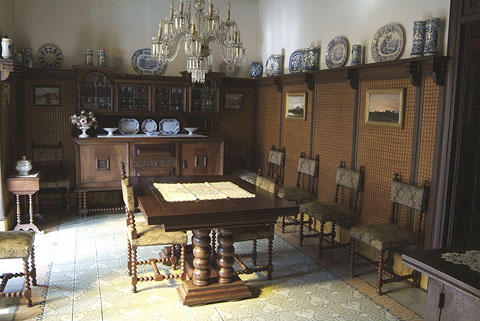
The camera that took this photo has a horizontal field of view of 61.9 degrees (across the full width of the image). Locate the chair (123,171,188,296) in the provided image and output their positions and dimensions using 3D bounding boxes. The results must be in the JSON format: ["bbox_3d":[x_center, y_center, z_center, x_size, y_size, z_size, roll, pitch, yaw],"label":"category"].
[{"bbox_3d":[-0.735,0.587,3.471,0.500,0.955,0.430,-2,9,-24],"label":"chair"}]

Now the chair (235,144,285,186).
[{"bbox_3d":[0.374,0.289,5.834,0.490,0.955,0.430,-2,8,-21],"label":"chair"}]

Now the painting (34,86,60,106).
[{"bbox_3d":[-2.616,-0.873,5.462,0.325,0.280,0.035,-1,8,-21],"label":"painting"}]

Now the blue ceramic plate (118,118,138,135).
[{"bbox_3d":[-1.647,-0.497,5.937,0.305,0.255,0.035,-1,-6,-18],"label":"blue ceramic plate"}]

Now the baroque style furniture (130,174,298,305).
[{"bbox_3d":[-0.364,0.650,3.680,1.160,0.780,1.500,-2,8,-21],"label":"baroque style furniture"}]

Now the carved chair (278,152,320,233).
[{"bbox_3d":[0.652,0.388,5.021,0.475,0.925,0.405,-1,8,-21],"label":"carved chair"}]

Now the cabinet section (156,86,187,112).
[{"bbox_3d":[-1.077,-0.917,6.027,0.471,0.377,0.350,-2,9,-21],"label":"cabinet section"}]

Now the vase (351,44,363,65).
[{"bbox_3d":[1.242,-1.112,4.239,0.105,0.230,0.105,-1,9,-21],"label":"vase"}]

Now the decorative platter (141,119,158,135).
[{"bbox_3d":[-1.377,-0.512,6.104,0.240,0.240,0.035,-1,-3,-21],"label":"decorative platter"}]

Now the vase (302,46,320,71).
[{"bbox_3d":[0.906,-1.273,5.080,0.175,0.300,0.175,-1,9,-21],"label":"vase"}]

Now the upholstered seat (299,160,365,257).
[{"bbox_3d":[0.951,0.498,4.231,0.475,0.925,0.405,-1,8,-21],"label":"upholstered seat"}]

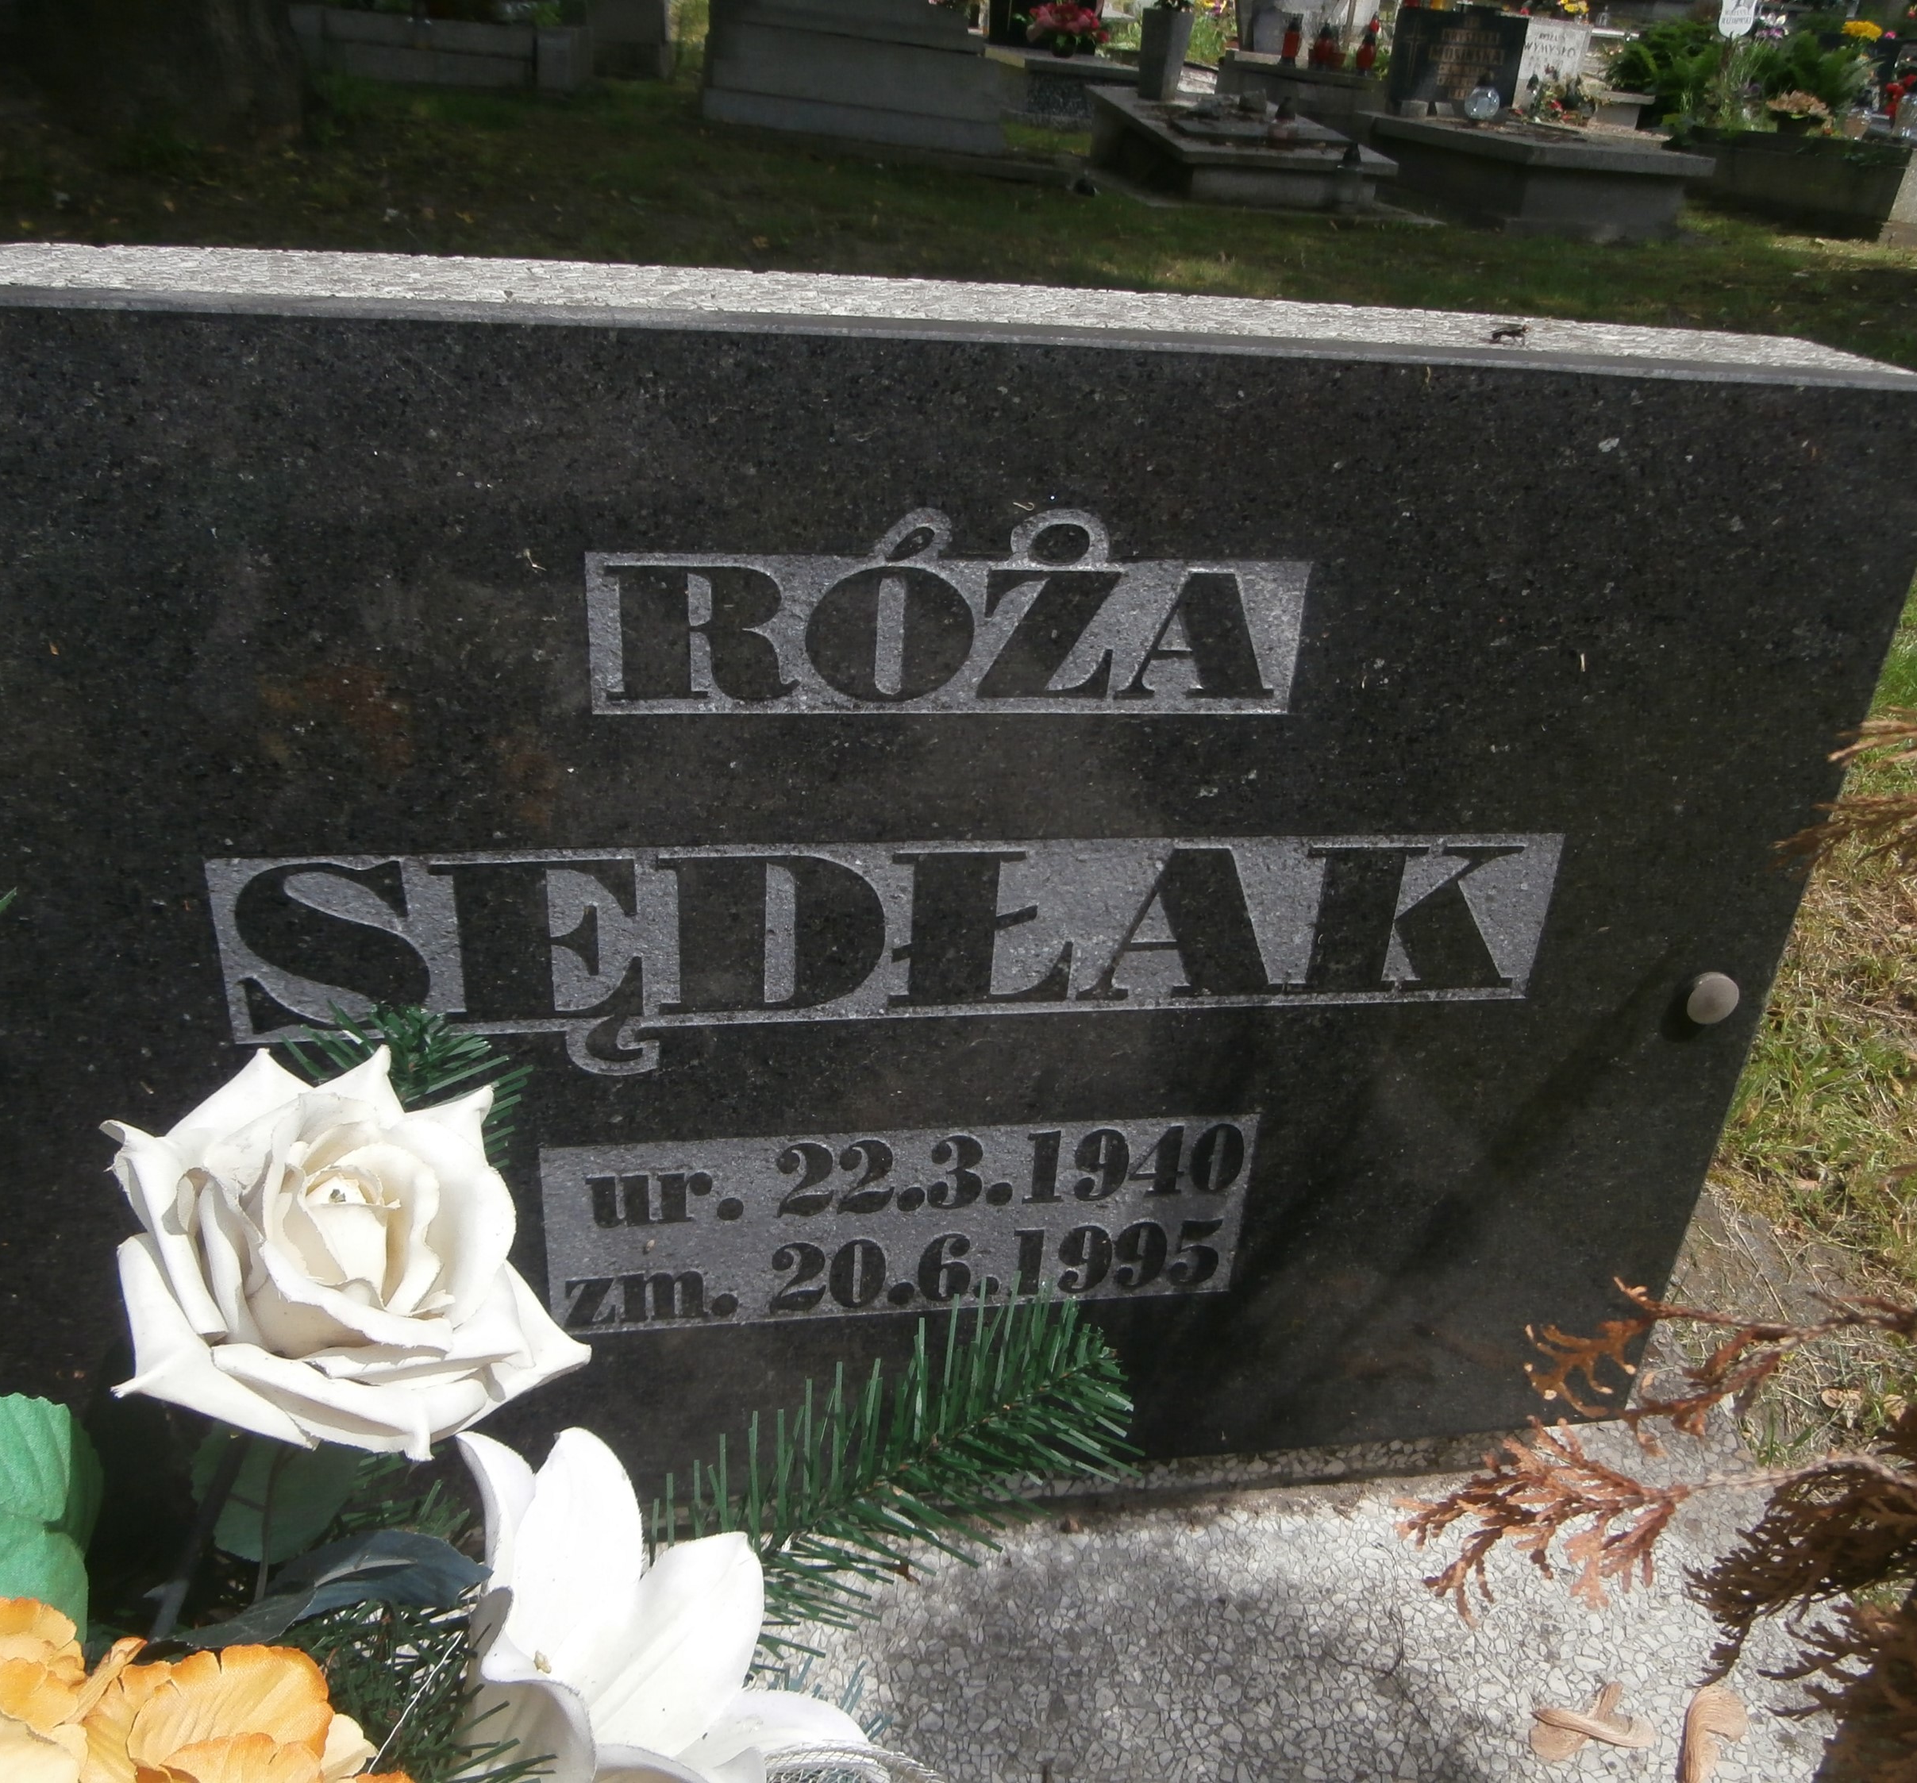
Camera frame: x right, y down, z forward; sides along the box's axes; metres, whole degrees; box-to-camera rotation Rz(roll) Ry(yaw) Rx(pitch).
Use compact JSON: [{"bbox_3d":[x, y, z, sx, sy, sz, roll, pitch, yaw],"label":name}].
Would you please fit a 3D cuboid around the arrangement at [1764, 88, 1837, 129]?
[{"bbox_3d":[3.438,-3.191,6.750,0.285,0.185,0.270,13,33,13],"label":"arrangement"}]

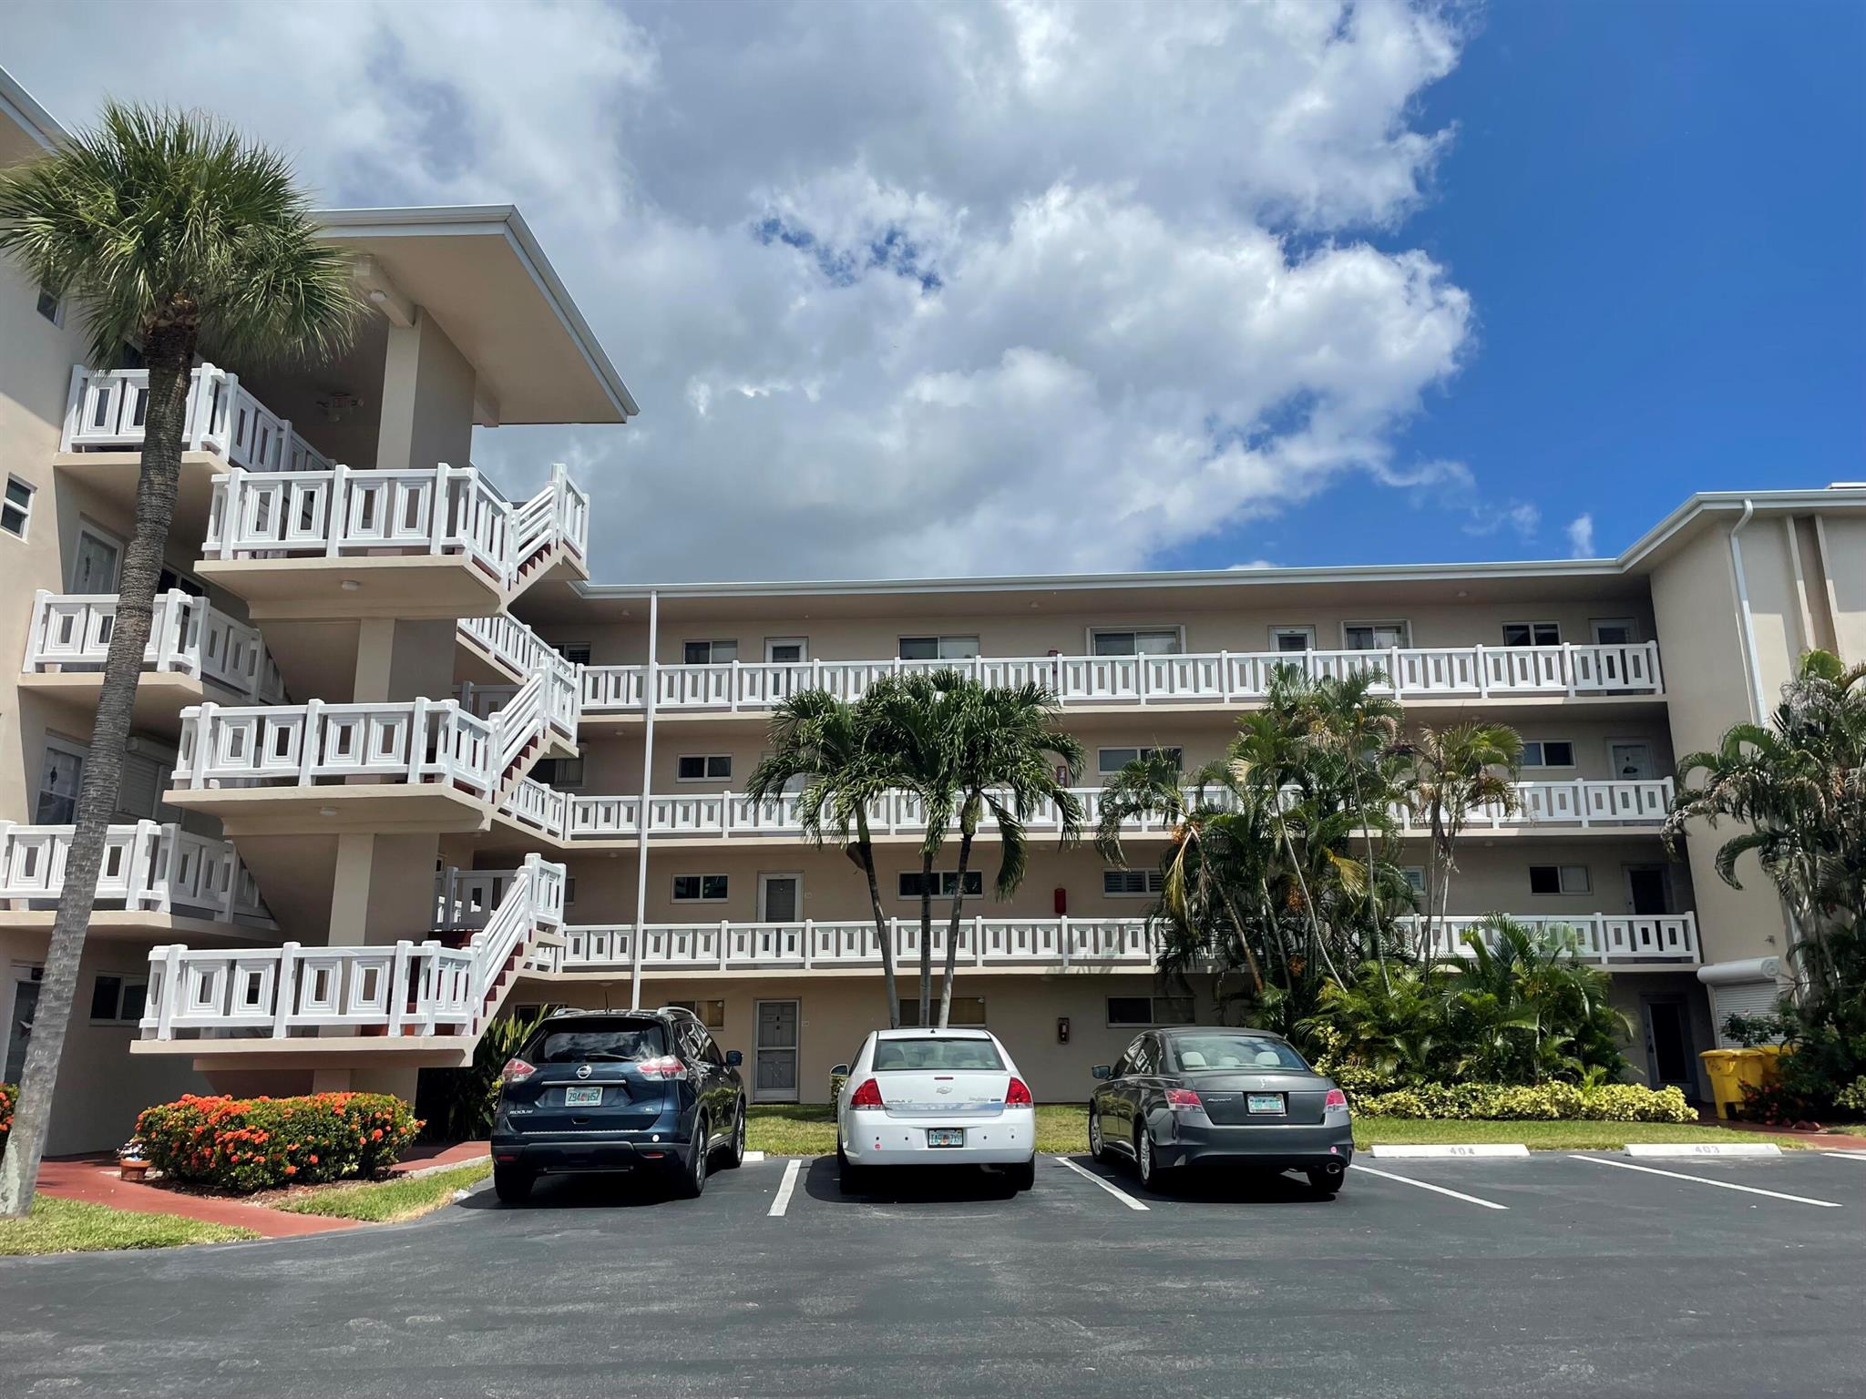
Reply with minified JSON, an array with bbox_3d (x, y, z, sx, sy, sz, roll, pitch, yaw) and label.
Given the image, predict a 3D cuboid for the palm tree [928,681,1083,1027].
[{"bbox_3d":[1.220,3.190,22.977,2.600,7.050,2.600,0,-13,-3],"label":"palm tree"}]

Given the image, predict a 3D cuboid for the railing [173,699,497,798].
[{"bbox_3d":[-6.854,0.614,16.078,3.270,0.970,1.180,-1,-14,3],"label":"railing"}]

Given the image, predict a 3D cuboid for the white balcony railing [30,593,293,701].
[{"bbox_3d":[-9.457,-0.474,17.382,1.950,1.000,2.600,0,-13,-3],"label":"white balcony railing"}]

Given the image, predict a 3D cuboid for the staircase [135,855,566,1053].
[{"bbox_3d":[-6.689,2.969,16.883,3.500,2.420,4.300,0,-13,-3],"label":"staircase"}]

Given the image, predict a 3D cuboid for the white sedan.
[{"bbox_3d":[-0.004,4.206,14.669,1.850,1.490,5.080,0,-13,-2],"label":"white sedan"}]

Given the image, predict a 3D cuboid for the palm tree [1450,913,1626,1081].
[{"bbox_3d":[9.521,4.994,22.500,2.850,3.200,2.700,0,-13,-3],"label":"palm tree"}]

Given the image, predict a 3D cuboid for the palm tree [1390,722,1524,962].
[{"bbox_3d":[9.667,3.806,25.262,2.415,6.977,2.300,-1,-14,3],"label":"palm tree"}]

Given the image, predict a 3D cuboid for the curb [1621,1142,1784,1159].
[{"bbox_3d":[8.780,5.149,16.045,1.800,0.130,0.160,1,-13,-5],"label":"curb"}]

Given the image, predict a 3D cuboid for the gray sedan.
[{"bbox_3d":[2.816,4.162,14.558,1.850,1.476,4.920,0,-13,-3],"label":"gray sedan"}]

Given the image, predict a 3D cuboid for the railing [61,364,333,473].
[{"bbox_3d":[-9.258,-3.097,18.045,1.770,1.130,3.000,-1,-14,3],"label":"railing"}]

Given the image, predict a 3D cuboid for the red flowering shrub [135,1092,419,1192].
[{"bbox_3d":[-6.759,4.447,14.372,2.750,0.900,1.650,0,-13,-3],"label":"red flowering shrub"}]

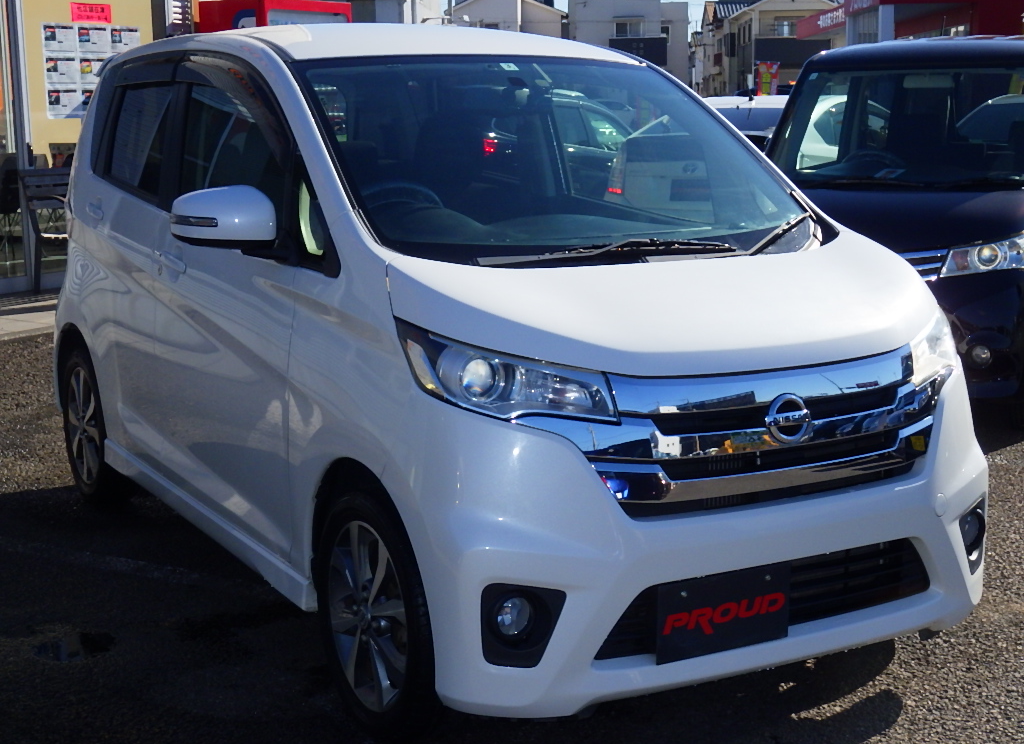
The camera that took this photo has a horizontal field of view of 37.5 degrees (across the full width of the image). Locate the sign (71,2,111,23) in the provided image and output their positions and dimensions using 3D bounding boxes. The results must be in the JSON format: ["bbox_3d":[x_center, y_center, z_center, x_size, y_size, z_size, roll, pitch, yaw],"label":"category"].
[{"bbox_3d":[-3.183,-2.717,11.420,0.010,0.145,0.375,6,11,34],"label":"sign"}]

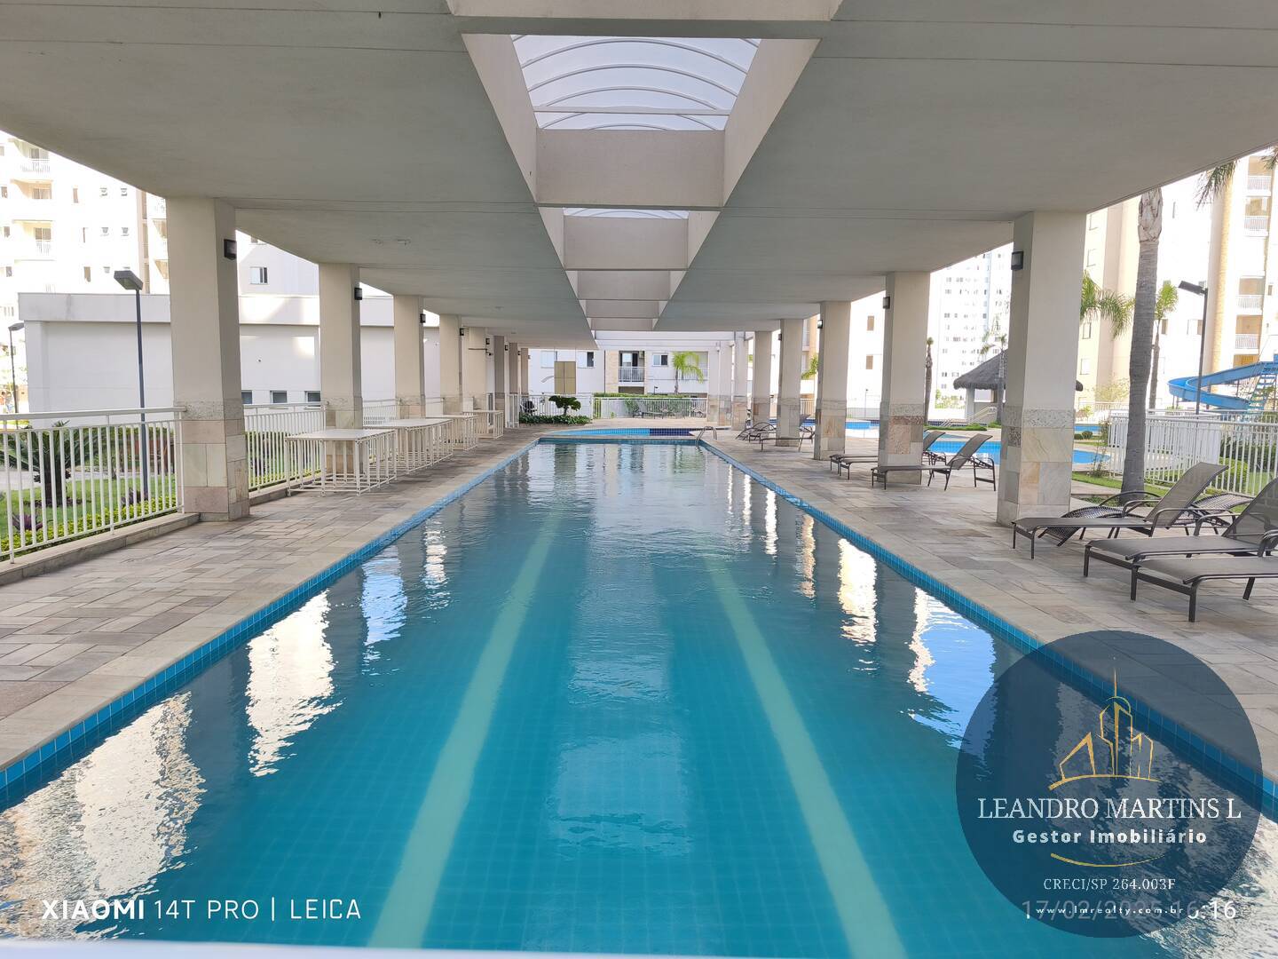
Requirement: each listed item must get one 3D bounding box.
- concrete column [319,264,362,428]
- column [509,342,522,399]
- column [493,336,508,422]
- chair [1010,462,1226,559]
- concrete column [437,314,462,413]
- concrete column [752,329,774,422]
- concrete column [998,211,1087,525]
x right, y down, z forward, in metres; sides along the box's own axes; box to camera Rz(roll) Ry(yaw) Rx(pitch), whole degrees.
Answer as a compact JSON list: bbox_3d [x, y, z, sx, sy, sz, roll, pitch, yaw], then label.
[{"bbox_3d":[-4.960,-1.791,14.230,0.549,3.492,0.480,1,6,-1],"label":"concrete column"},{"bbox_3d":[-5.495,-4.201,37.307,0.480,3.492,0.480,1,6,-1],"label":"column"},{"bbox_3d":[-5.837,-3.993,35.243,0.589,3.749,0.540,1,6,-2],"label":"column"},{"bbox_3d":[4.431,0.300,7.884,1.665,0.878,0.615,1,6,6],"label":"chair"},{"bbox_3d":[-5.572,-2.952,25.224,0.589,3.749,0.540,1,6,-2],"label":"concrete column"},{"bbox_3d":[4.432,-3.408,30.624,0.620,3.767,0.543,0,6,-2],"label":"concrete column"},{"bbox_3d":[4.941,-1.299,10.437,0.640,3.749,0.540,1,6,-2],"label":"concrete column"}]

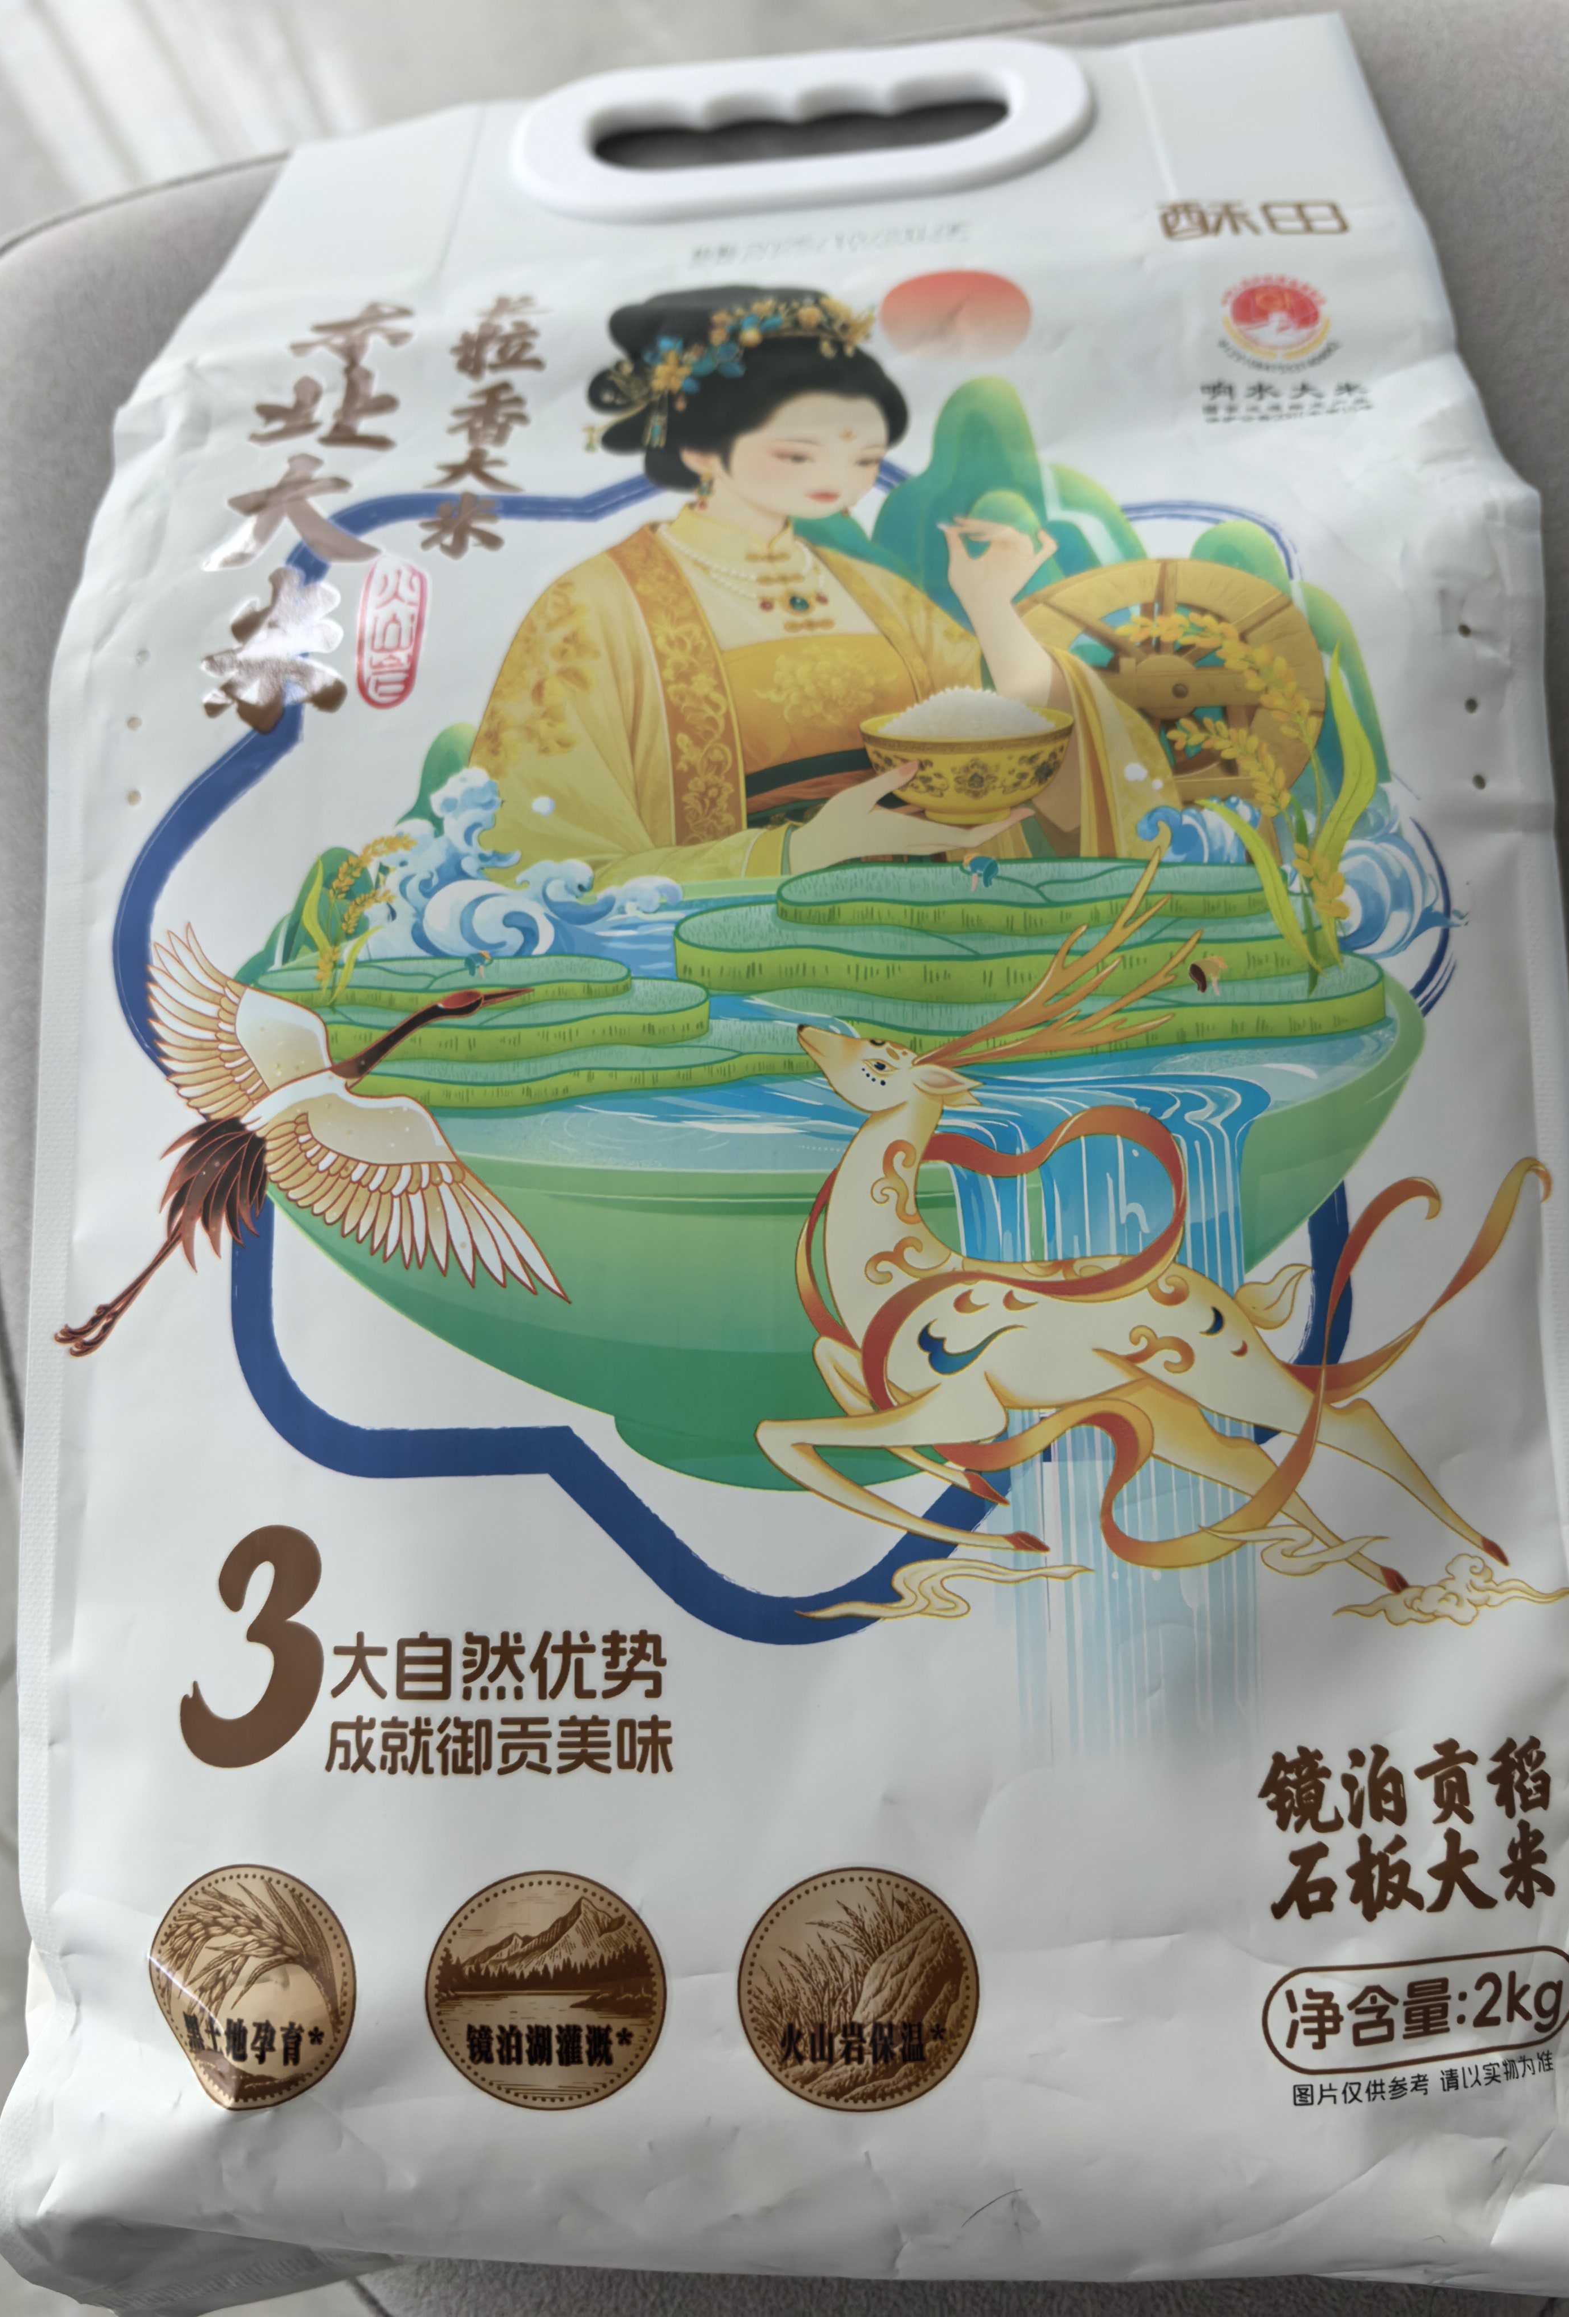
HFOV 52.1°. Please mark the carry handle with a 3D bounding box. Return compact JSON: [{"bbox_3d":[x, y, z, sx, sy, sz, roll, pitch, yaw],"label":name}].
[{"bbox_3d":[0.003,-0.193,0.303,0.109,0.009,0.050,-5,57,1],"label":"carry handle"}]

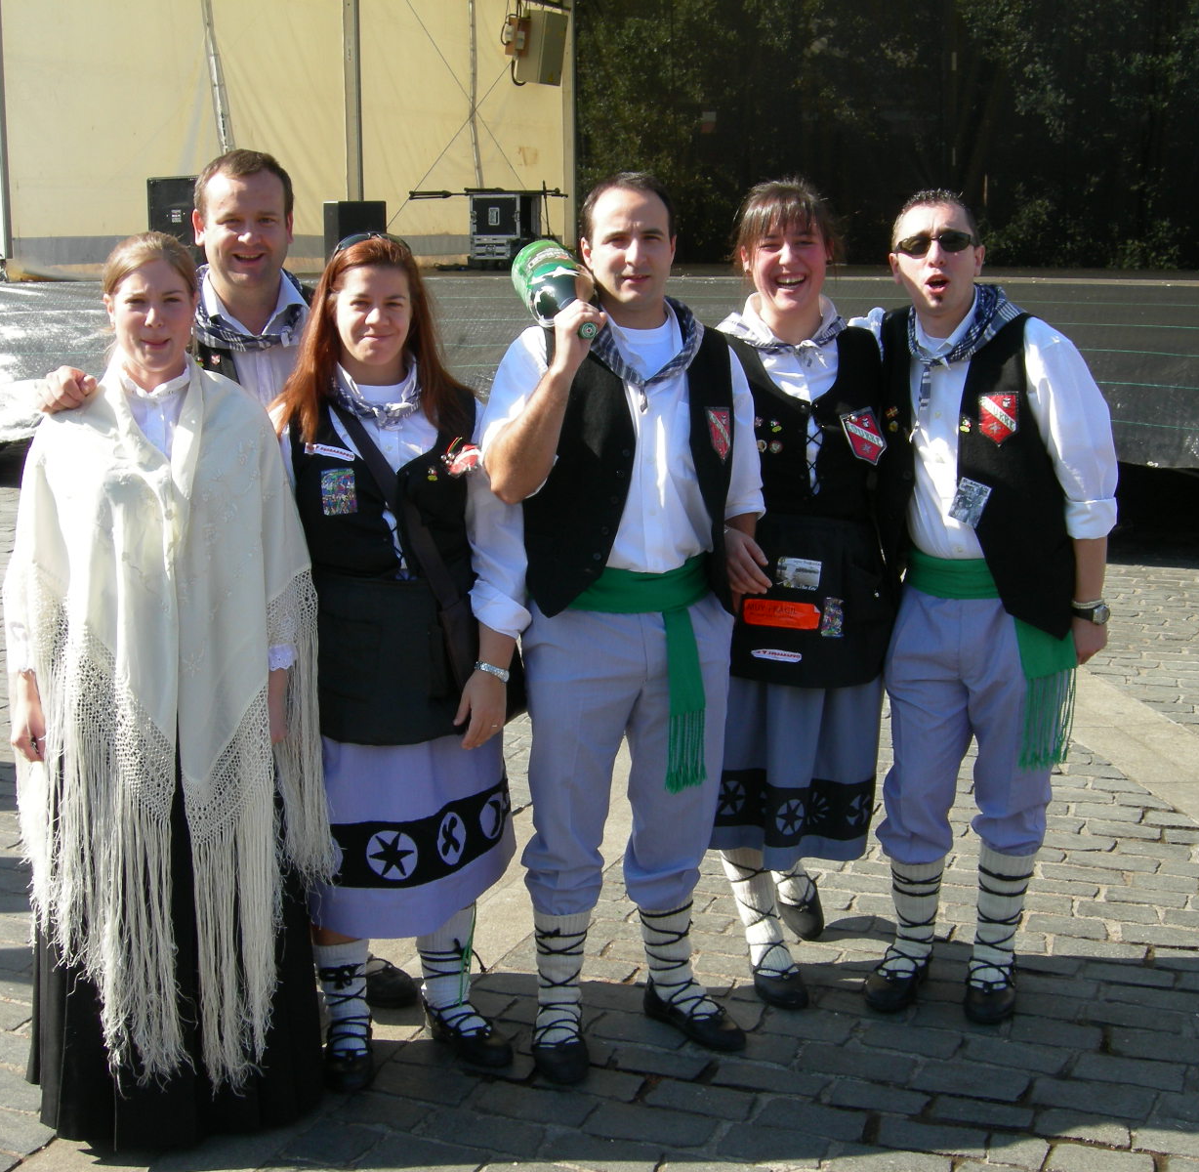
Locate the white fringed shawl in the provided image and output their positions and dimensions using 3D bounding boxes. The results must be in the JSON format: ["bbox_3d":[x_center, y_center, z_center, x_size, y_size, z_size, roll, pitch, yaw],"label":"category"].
[{"bbox_3d":[-0.765,0.215,3.040,0.550,1.230,0.420,-3,11,-18],"label":"white fringed shawl"}]

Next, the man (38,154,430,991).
[{"bbox_3d":[-0.748,0.017,3.570,0.720,1.770,0.430,-3,11,-12],"label":"man"}]

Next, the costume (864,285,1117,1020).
[{"bbox_3d":[0.804,0.141,3.580,0.550,1.500,0.370,4,12,23],"label":"costume"}]

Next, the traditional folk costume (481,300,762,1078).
[{"bbox_3d":[0.044,0.195,3.380,0.540,1.480,0.400,-5,12,-23],"label":"traditional folk costume"}]

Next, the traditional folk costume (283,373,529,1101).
[{"bbox_3d":[-0.380,0.257,3.310,0.490,1.390,0.370,-2,11,-10],"label":"traditional folk costume"}]

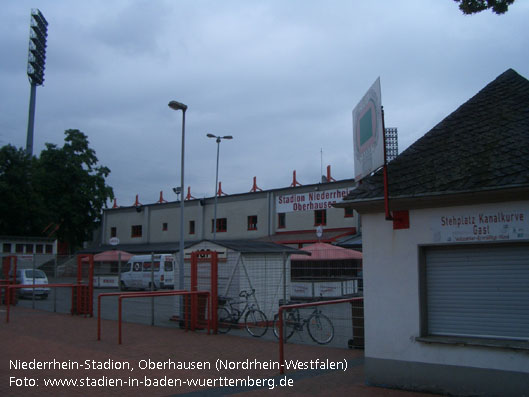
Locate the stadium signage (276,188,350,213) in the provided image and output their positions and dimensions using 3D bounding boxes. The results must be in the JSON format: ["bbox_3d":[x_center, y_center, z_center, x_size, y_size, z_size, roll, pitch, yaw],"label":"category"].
[{"bbox_3d":[4.082,0.232,43.947,7.930,1.490,0.100,-6,-10,40],"label":"stadium signage"}]

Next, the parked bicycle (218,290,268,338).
[{"bbox_3d":[-0.628,2.947,13.660,1.800,1.090,0.580,-6,-10,39],"label":"parked bicycle"}]

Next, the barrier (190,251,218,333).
[{"bbox_3d":[-1.592,2.498,14.314,0.960,2.140,0.180,-7,-10,42],"label":"barrier"}]

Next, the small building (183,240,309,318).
[{"bbox_3d":[-0.741,2.720,17.585,3.210,2.550,3.470,-7,-10,42],"label":"small building"}]

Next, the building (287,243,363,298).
[{"bbox_3d":[3.272,4.289,31.778,4.300,3.120,4.100,-3,-8,20],"label":"building"}]

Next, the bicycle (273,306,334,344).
[{"bbox_3d":[0.888,2.781,12.316,1.730,1.060,0.580,-6,-9,38],"label":"bicycle"}]

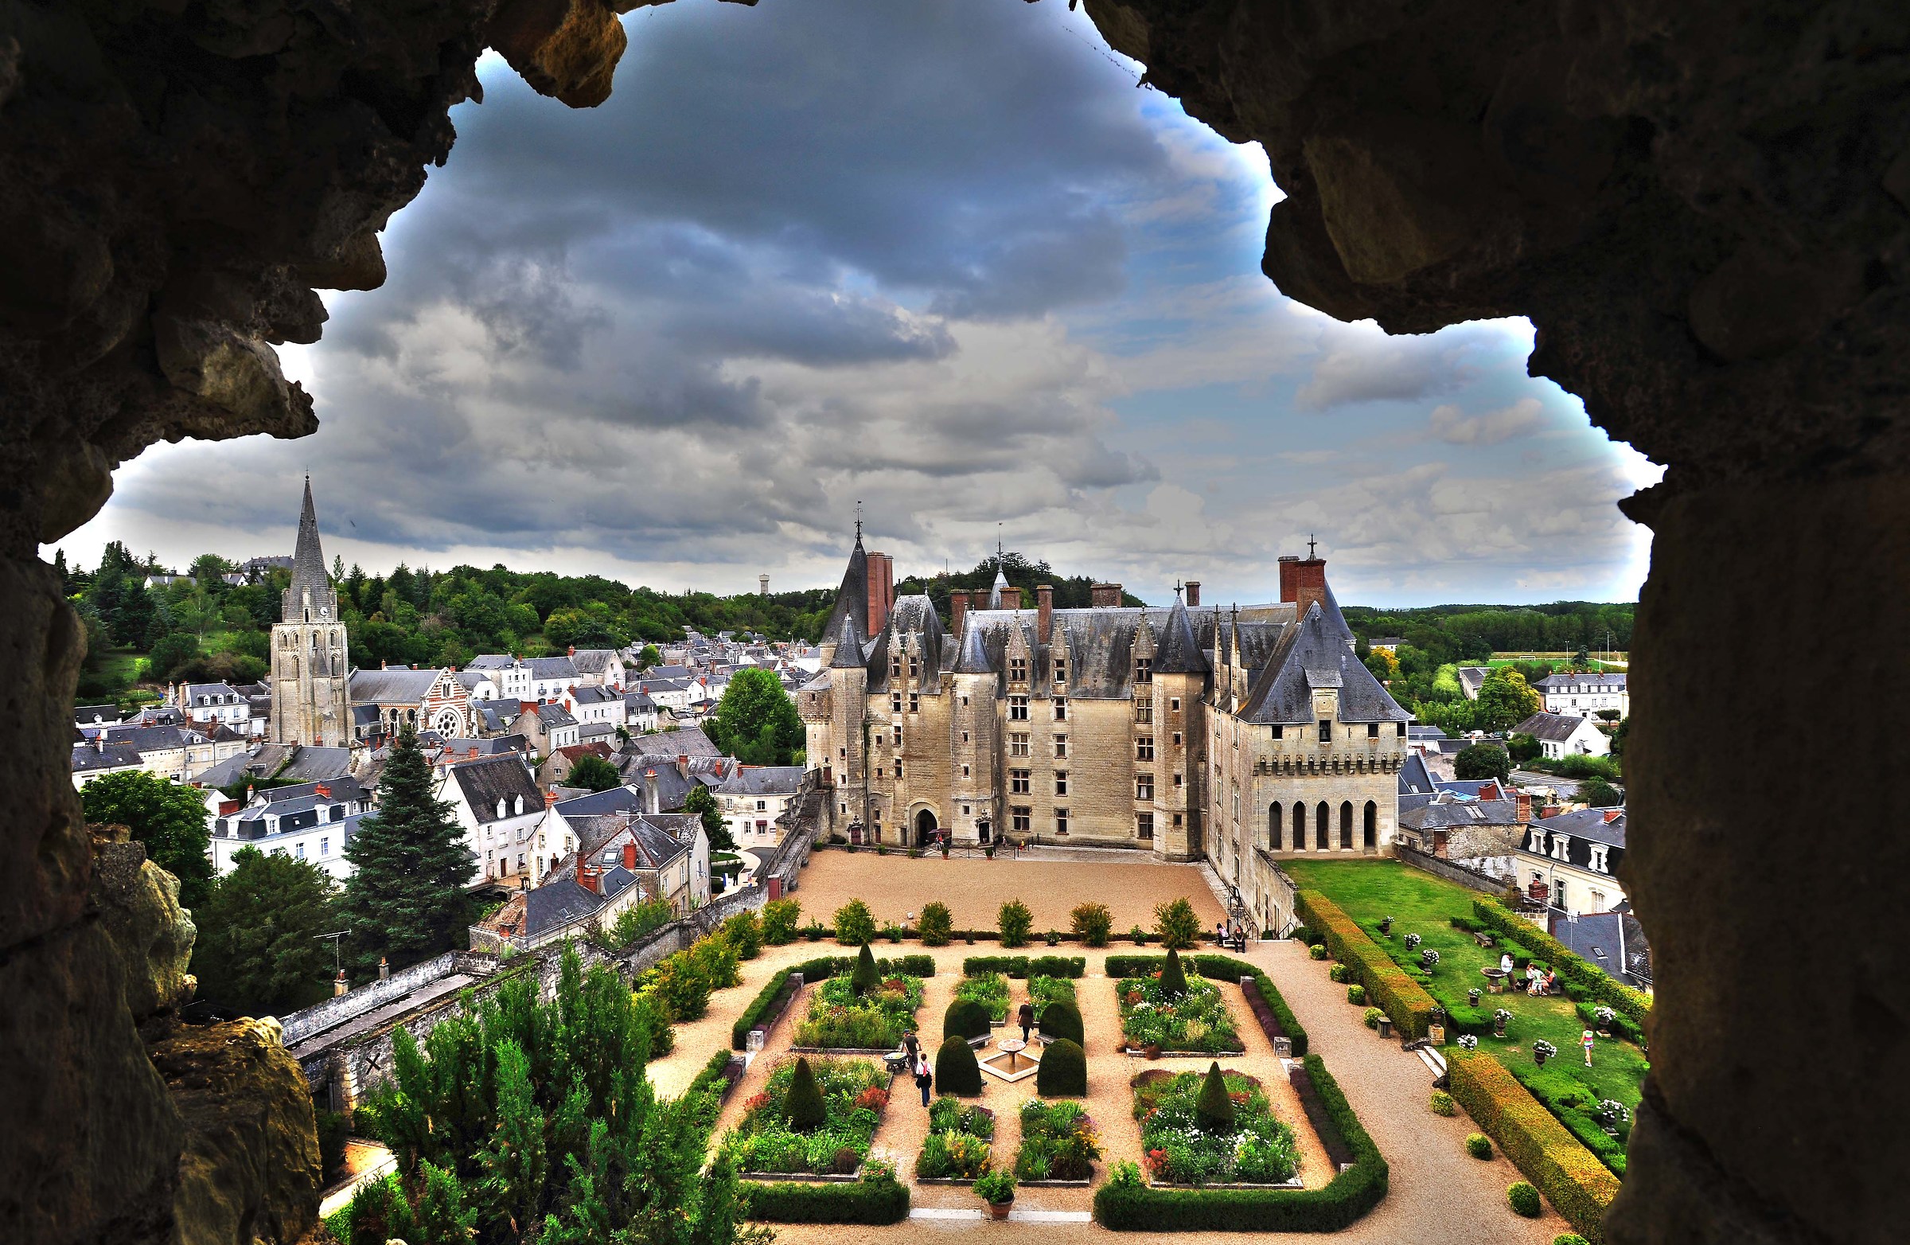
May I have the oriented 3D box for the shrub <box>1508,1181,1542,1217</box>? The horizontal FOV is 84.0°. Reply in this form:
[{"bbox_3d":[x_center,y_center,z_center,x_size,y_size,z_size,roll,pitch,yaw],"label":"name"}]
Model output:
[{"bbox_3d":[15.800,15.977,29.400,0.830,0.860,0.830,-1,1,5],"label":"shrub"}]

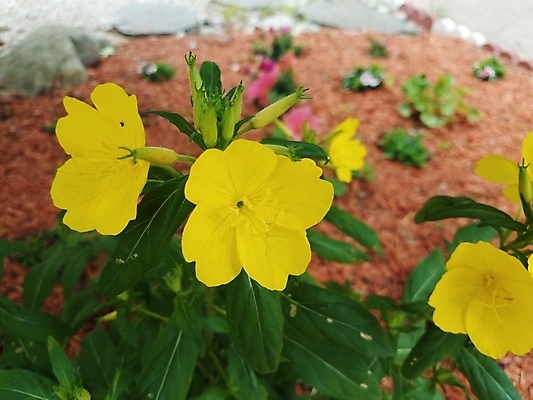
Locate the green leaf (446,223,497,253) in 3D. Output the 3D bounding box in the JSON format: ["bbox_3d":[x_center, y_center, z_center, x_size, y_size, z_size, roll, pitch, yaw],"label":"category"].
[{"bbox_3d":[0.129,0.025,0.250,0.029,0.024,0.010,12,9,2],"label":"green leaf"}]

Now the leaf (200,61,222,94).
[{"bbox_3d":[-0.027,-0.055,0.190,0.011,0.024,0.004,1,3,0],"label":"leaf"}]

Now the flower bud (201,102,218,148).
[{"bbox_3d":[-0.026,-0.034,0.180,0.008,0.022,0.008,0,22,0],"label":"flower bud"}]

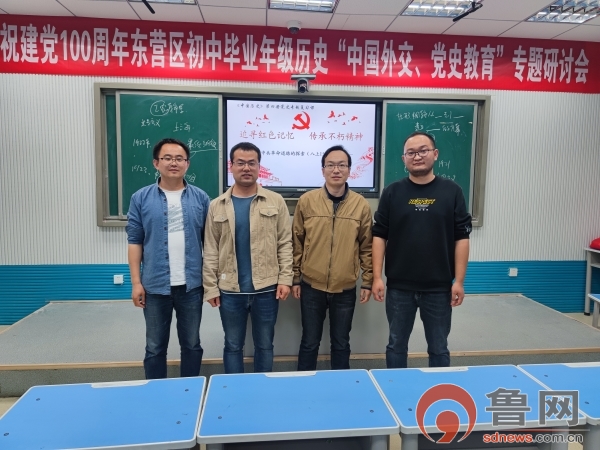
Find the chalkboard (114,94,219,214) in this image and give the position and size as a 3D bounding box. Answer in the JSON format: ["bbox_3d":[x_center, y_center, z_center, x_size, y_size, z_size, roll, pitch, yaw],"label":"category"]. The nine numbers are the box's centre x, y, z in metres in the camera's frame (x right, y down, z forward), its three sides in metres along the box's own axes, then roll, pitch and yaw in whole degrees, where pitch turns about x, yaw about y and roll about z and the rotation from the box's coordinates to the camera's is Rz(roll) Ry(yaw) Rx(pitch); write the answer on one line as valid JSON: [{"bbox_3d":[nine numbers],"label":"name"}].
[{"bbox_3d":[-1.288,-0.689,4.343,1.024,1.226,0.050,0,6,-6],"label":"chalkboard"}]

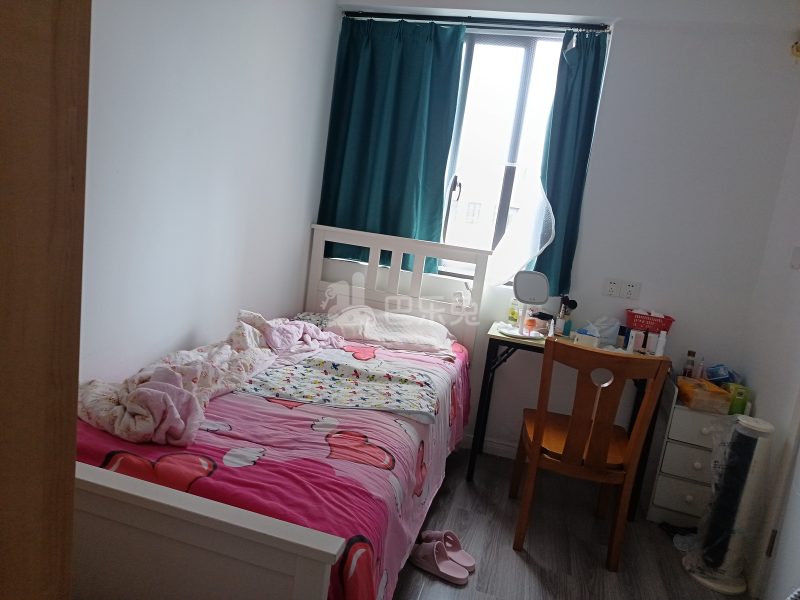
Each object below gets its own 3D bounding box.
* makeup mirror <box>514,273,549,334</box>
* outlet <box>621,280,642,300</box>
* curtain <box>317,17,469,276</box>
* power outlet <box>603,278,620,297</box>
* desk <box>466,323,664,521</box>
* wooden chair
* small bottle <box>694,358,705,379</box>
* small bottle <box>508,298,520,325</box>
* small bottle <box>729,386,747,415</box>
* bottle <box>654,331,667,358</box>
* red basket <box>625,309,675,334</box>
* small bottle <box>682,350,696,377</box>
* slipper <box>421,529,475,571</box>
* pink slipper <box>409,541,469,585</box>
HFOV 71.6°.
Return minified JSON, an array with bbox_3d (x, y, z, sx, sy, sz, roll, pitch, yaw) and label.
[{"bbox_3d":[0.605,0.017,2.619,0.165,0.315,0.110,9,10,6],"label":"makeup mirror"},{"bbox_3d":[1.157,-0.046,2.781,0.086,0.086,0.012,10,10,13],"label":"outlet"},{"bbox_3d":[-0.056,-0.836,3.053,0.740,1.315,0.100,10,10,13],"label":"curtain"},{"bbox_3d":[1.073,-0.059,2.802,0.086,0.086,0.012,10,10,13],"label":"power outlet"},{"bbox_3d":[0.782,0.566,2.726,0.810,0.750,0.400,10,10,13],"label":"desk"},{"bbox_3d":[0.741,0.568,2.288,0.450,0.885,0.500,10,10,10],"label":"wooden chair"},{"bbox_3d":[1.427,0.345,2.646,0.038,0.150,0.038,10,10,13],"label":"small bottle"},{"bbox_3d":[0.593,0.068,2.902,0.052,0.147,0.050,10,10,13],"label":"small bottle"},{"bbox_3d":[1.516,0.448,2.492,0.065,0.130,0.060,10,10,13],"label":"small bottle"},{"bbox_3d":[1.188,0.206,2.531,0.038,0.130,0.038,10,10,13],"label":"bottle"},{"bbox_3d":[1.208,0.107,2.707,0.210,0.088,0.140,10,10,13],"label":"red basket"},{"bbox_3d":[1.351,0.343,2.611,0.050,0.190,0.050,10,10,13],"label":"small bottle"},{"bbox_3d":[0.179,0.935,2.119,0.240,0.103,0.095,14,12,31],"label":"slipper"},{"bbox_3d":[0.147,0.944,2.048,0.240,0.103,0.095,14,12,31],"label":"pink slipper"}]

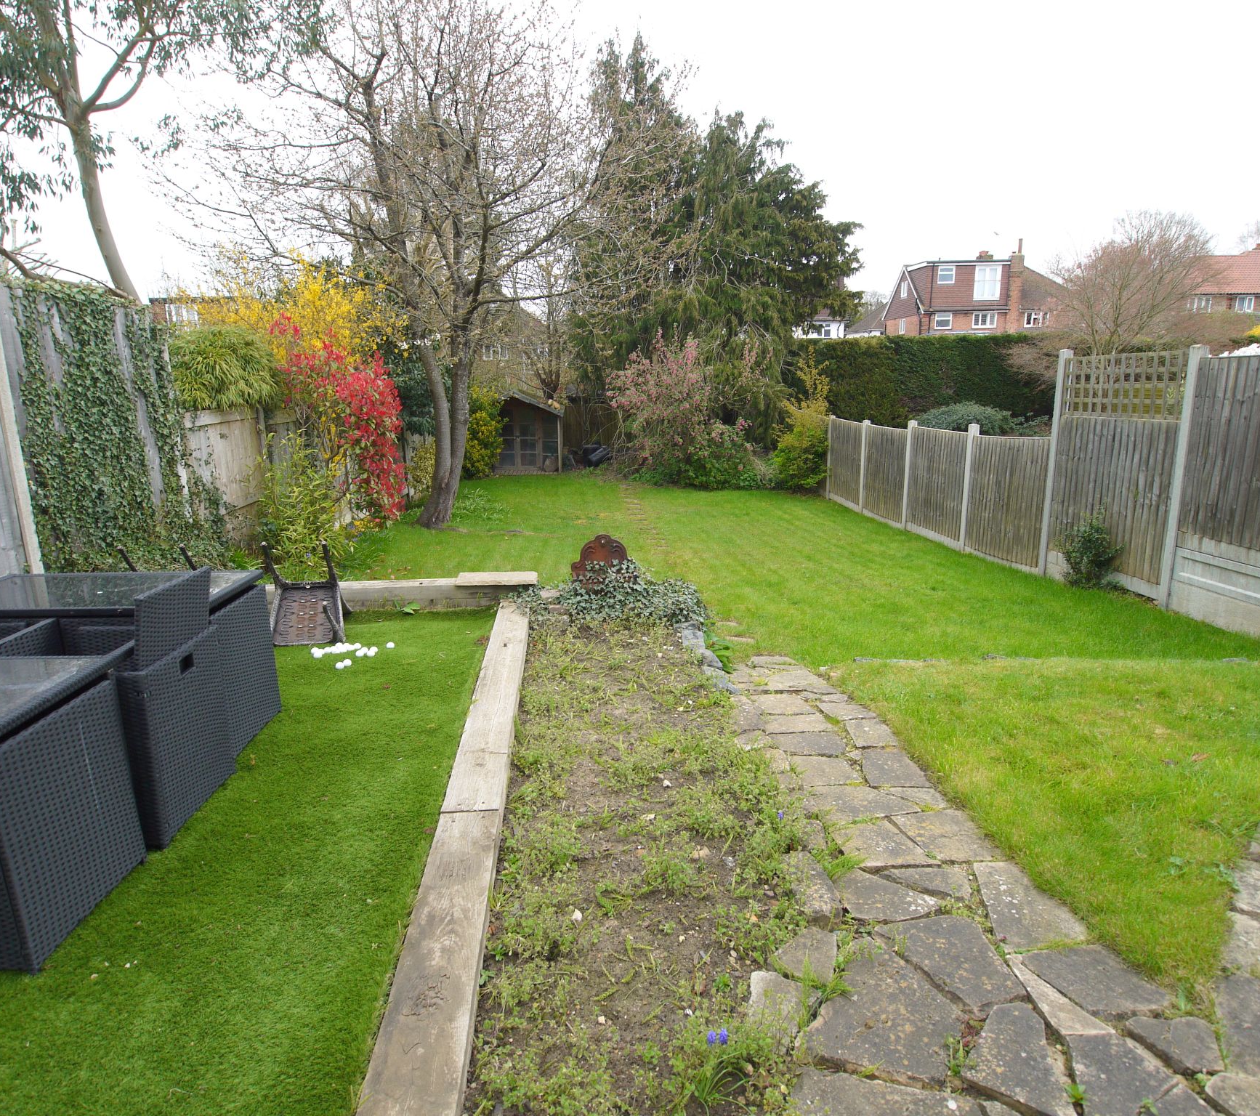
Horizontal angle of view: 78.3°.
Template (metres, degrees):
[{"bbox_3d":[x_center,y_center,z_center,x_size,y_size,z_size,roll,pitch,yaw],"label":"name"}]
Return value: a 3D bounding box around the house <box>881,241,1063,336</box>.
[{"bbox_3d":[22.959,-15.302,50.824,10.800,9.098,8.200,-2,12,-2],"label":"house"}]

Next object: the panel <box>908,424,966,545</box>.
[{"bbox_3d":[4.705,-1.166,11.855,0.070,1.587,1.830,-2,12,-5],"label":"panel"}]

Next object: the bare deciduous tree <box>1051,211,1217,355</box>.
[{"bbox_3d":[10.623,-4.540,16.766,3.400,5.502,3.300,6,14,31],"label":"bare deciduous tree"}]

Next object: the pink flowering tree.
[{"bbox_3d":[1.350,-3.564,18.673,3.562,3.556,3.200,-1,12,0],"label":"pink flowering tree"}]

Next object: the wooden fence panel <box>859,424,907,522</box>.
[{"bbox_3d":[4.538,-1.512,13.716,0.070,1.579,1.830,-2,12,-5],"label":"wooden fence panel"}]

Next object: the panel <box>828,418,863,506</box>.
[{"bbox_3d":[4.370,-1.938,15.560,0.070,1.599,1.830,-2,12,-5],"label":"panel"}]

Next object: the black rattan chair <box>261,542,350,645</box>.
[{"bbox_3d":[-2.222,0.316,5.323,0.460,0.530,0.820,-2,-33,-2],"label":"black rattan chair"}]

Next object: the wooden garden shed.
[{"bbox_3d":[-2.992,-3.473,21.227,2.600,2.119,2.200,-2,12,-4],"label":"wooden garden shed"}]

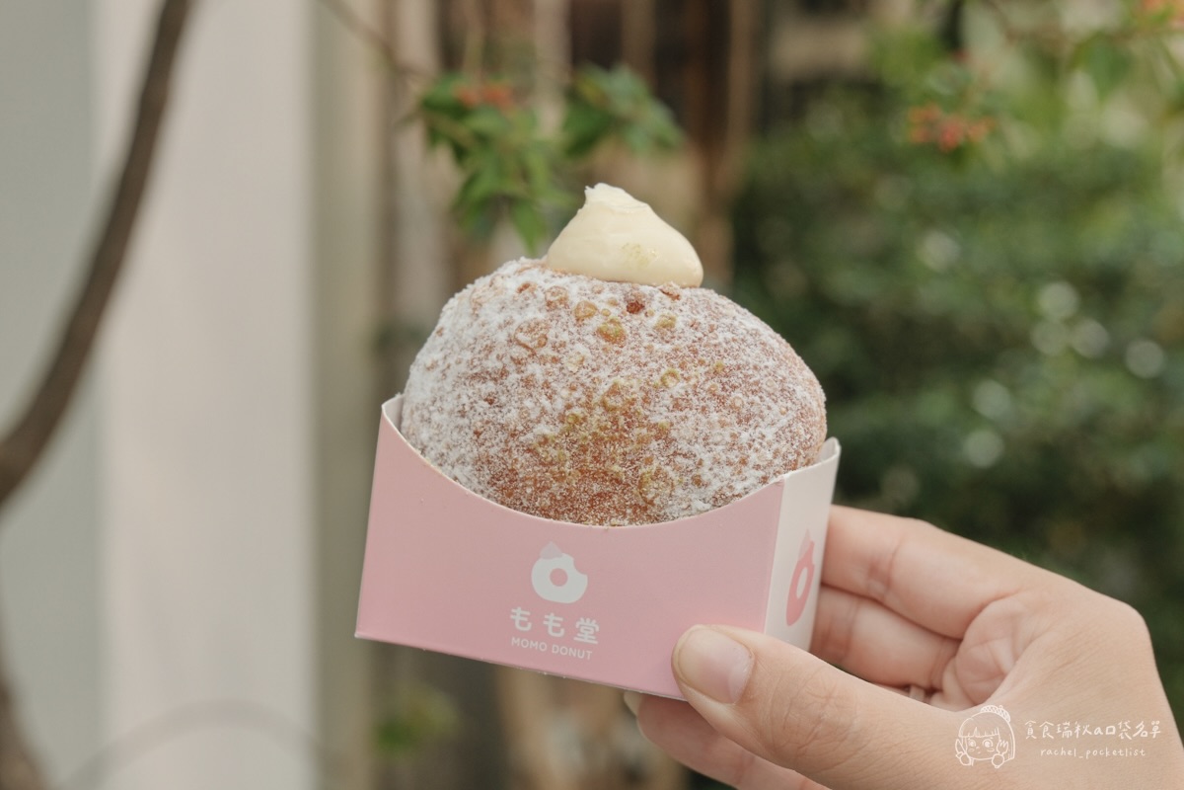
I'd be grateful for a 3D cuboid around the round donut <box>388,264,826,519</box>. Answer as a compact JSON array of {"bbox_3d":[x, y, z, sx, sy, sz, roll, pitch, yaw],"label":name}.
[{"bbox_3d":[0.004,0.009,0.462,0.086,0.075,0.055,10,11,18],"label":"round donut"}]

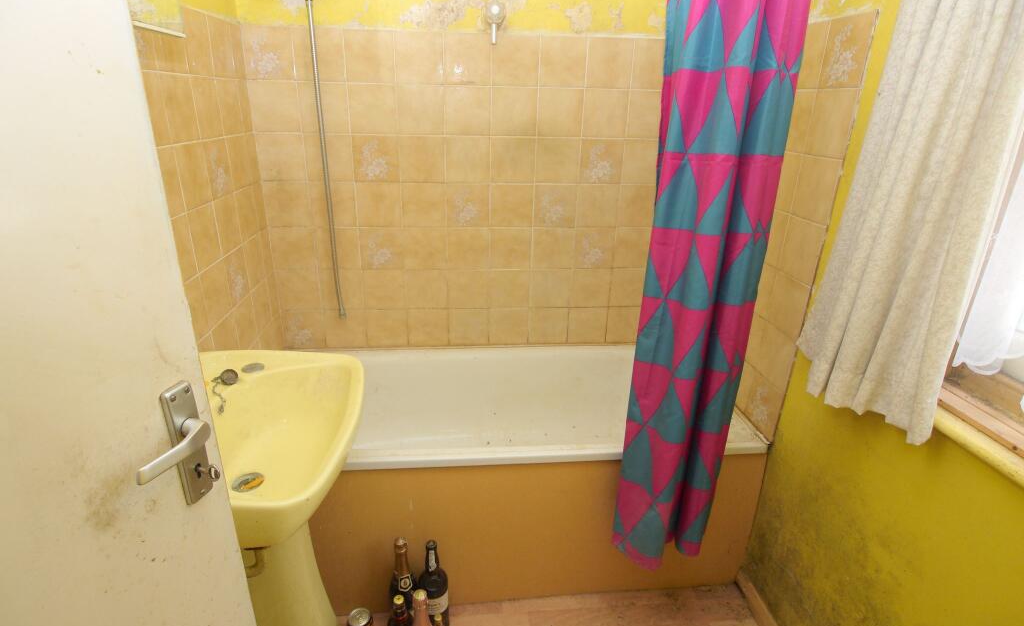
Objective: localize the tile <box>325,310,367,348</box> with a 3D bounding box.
[{"bbox_3d":[-0.614,0.057,1.972,0.150,0.150,0.010,-1,21,-5],"label":"tile"}]

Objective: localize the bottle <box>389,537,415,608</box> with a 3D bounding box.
[{"bbox_3d":[-0.297,0.748,1.468,0.085,0.312,0.085,-1,21,-5],"label":"bottle"}]

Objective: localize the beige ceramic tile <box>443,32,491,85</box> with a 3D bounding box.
[{"bbox_3d":[-0.139,-0.796,1.678,0.150,0.150,0.010,-1,21,-5],"label":"beige ceramic tile"}]

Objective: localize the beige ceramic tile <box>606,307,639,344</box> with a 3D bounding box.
[{"bbox_3d":[0.446,0.045,2.067,0.150,0.150,0.010,-1,22,-5],"label":"beige ceramic tile"}]

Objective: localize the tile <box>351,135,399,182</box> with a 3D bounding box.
[{"bbox_3d":[-0.449,-0.510,1.762,0.150,0.150,0.010,-1,21,-5],"label":"tile"}]

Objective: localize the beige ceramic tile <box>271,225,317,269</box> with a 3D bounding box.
[{"bbox_3d":[-0.763,-0.223,1.860,0.151,0.151,0.010,-1,22,-5],"label":"beige ceramic tile"}]

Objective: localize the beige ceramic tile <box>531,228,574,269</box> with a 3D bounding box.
[{"bbox_3d":[0.150,-0.233,1.924,0.150,0.150,0.010,-1,21,-5],"label":"beige ceramic tile"}]

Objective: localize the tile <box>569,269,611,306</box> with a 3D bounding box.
[{"bbox_3d":[0.298,-0.093,1.992,0.150,0.150,0.010,-1,21,-5],"label":"tile"}]

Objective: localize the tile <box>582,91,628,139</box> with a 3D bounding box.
[{"bbox_3d":[0.312,-0.659,1.772,0.150,0.150,0.010,-1,21,-5],"label":"tile"}]

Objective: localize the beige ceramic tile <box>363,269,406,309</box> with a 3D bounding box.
[{"bbox_3d":[-0.460,-0.086,1.930,0.150,0.150,0.010,-1,21,-5],"label":"beige ceramic tile"}]

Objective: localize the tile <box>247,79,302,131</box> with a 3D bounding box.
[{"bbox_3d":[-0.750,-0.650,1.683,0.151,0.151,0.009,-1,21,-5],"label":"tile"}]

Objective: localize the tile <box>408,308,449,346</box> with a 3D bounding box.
[{"bbox_3d":[-0.314,0.058,2.017,0.151,0.151,0.010,-1,22,-5],"label":"tile"}]

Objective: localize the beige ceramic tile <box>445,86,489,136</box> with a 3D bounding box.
[{"bbox_3d":[-0.142,-0.655,1.734,0.150,0.150,0.010,-1,22,-5],"label":"beige ceramic tile"}]

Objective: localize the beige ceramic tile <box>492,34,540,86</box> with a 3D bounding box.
[{"bbox_3d":[0.013,-0.805,1.705,0.151,0.151,0.010,-1,22,-5],"label":"beige ceramic tile"}]

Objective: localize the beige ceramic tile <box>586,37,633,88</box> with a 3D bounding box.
[{"bbox_3d":[0.315,-0.801,1.719,0.150,0.150,0.010,-1,21,-5],"label":"beige ceramic tile"}]

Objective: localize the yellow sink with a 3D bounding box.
[{"bbox_3d":[-0.550,0.295,1.165,0.445,0.200,0.590,-1,22,-5],"label":"yellow sink"}]

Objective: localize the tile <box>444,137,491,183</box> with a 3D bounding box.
[{"bbox_3d":[-0.146,-0.513,1.790,0.150,0.150,0.010,-1,21,-5],"label":"tile"}]

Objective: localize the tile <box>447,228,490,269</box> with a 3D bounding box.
[{"bbox_3d":[-0.153,-0.231,1.901,0.150,0.150,0.010,-1,22,-5],"label":"tile"}]

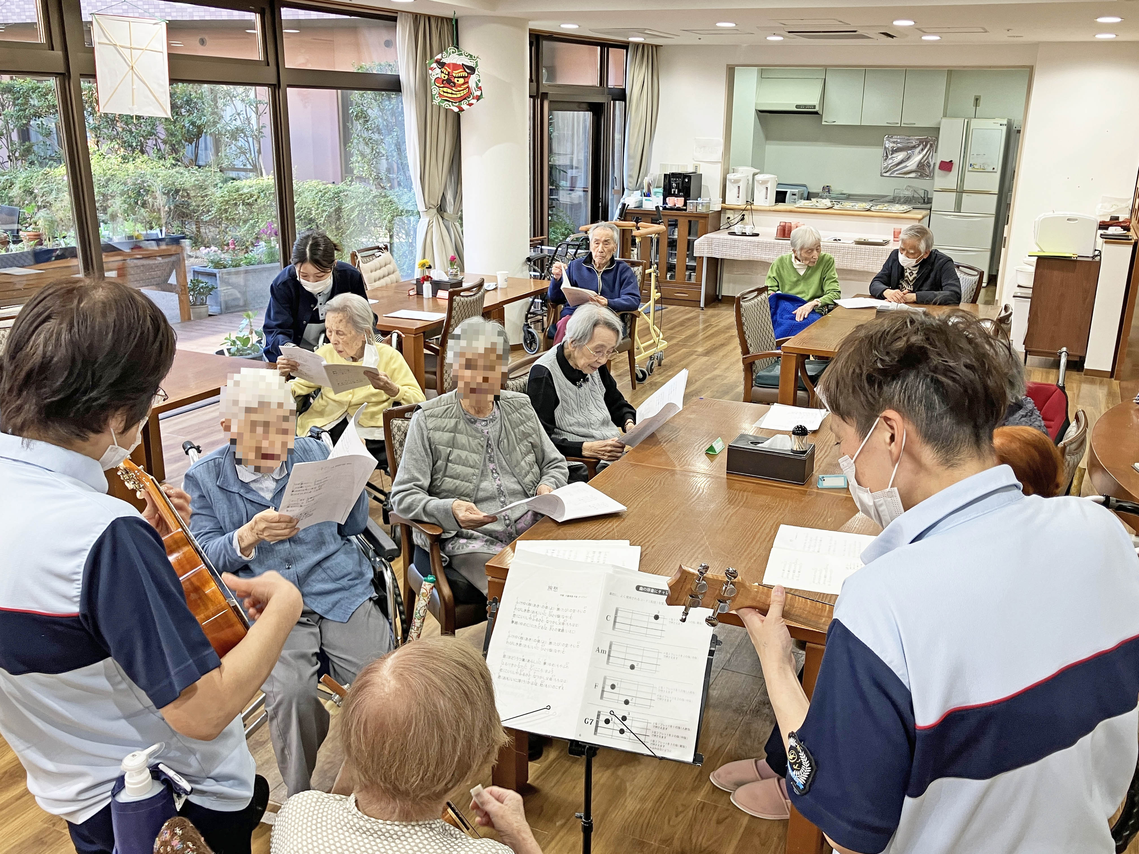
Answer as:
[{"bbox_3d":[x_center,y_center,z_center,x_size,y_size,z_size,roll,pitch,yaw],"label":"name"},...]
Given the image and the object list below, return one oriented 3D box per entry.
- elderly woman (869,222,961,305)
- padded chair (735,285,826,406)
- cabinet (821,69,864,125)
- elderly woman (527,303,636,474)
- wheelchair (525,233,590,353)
[{"bbox_3d":[2.319,-0.802,6.378,0.600,1.190,0.780,16,24,39],"label":"elderly woman"},{"bbox_3d":[1.266,-0.327,5.344,0.580,0.880,0.550,9,20,24],"label":"padded chair"},{"bbox_3d":[3.230,-3.863,10.753,0.440,0.660,0.360,10,20,25],"label":"cabinet"},{"bbox_3d":[0.067,0.114,3.471,0.750,1.160,0.500,17,24,41],"label":"elderly woman"},{"bbox_3d":[-0.036,-1.112,7.722,0.860,0.910,0.560,-5,19,-17],"label":"wheelchair"}]

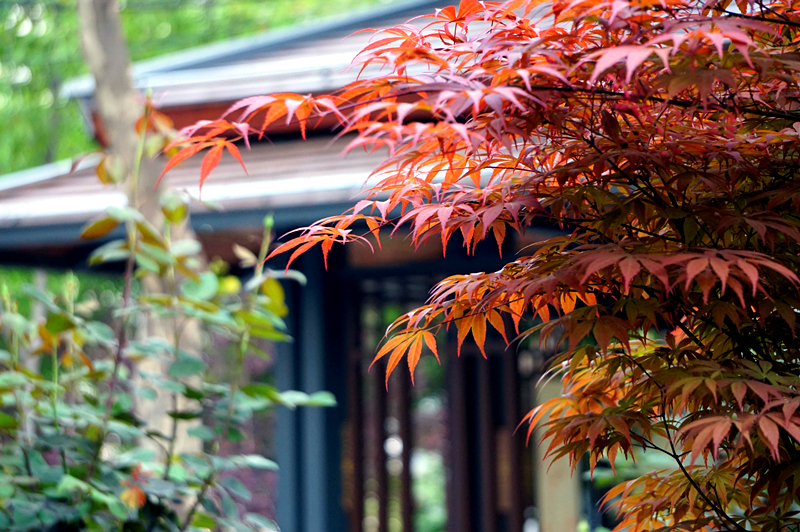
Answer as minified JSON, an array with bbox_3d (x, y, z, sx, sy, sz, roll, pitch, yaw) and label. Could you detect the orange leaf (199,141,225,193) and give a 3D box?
[{"bbox_3d":[-0.177,-0.091,3.200,0.020,0.054,0.012,19,-13,5],"label":"orange leaf"}]

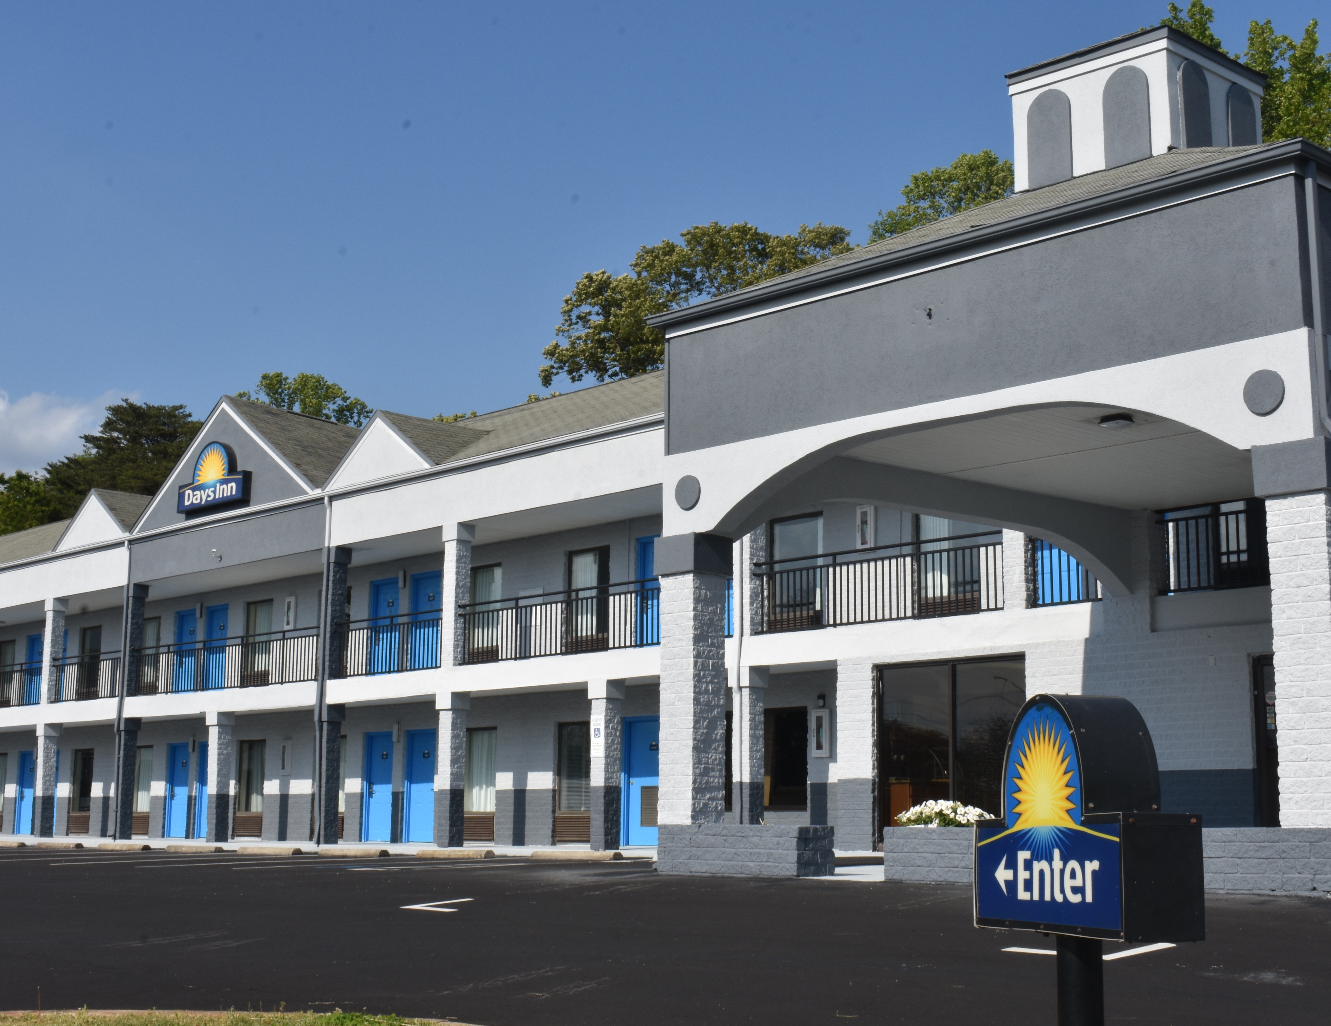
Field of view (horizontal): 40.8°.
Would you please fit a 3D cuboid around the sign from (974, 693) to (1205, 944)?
[{"bbox_3d":[1.253,0.911,5.425,0.240,0.711,1.039,3,-11,-12],"label":"sign"}]

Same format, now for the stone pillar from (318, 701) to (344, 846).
[{"bbox_3d":[-6.055,4.697,32.238,0.410,2.480,0.410,9,-13,-42],"label":"stone pillar"}]

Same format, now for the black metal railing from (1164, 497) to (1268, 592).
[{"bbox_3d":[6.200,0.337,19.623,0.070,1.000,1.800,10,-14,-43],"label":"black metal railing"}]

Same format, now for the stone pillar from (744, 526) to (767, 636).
[{"bbox_3d":[1.177,0.561,24.945,0.350,2.380,0.350,10,-14,-43],"label":"stone pillar"}]

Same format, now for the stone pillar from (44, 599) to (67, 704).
[{"bbox_3d":[-13.635,3.110,39.981,0.370,2.380,0.370,10,-14,-43],"label":"stone pillar"}]

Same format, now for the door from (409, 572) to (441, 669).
[{"bbox_3d":[-4.496,2.158,33.732,0.090,2.069,1.019,9,-13,-43],"label":"door"}]

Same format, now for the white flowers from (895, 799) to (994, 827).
[{"bbox_3d":[2.213,2.388,14.138,0.420,0.265,0.910,9,-13,-42],"label":"white flowers"}]

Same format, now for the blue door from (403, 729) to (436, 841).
[{"bbox_3d":[-4.533,5.086,33.184,0.120,2.050,1.040,9,-13,-42],"label":"blue door"}]

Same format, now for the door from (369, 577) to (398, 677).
[{"bbox_3d":[-5.301,2.287,33.640,0.100,2.020,0.920,10,-14,-43],"label":"door"}]

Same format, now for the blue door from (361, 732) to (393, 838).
[{"bbox_3d":[-5.437,5.216,34.180,0.090,2.069,1.019,9,-13,-43],"label":"blue door"}]

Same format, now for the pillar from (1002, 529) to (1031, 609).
[{"bbox_3d":[4.312,0.011,21.764,0.340,2.380,0.350,10,-14,-43],"label":"pillar"}]

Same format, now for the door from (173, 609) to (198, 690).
[{"bbox_3d":[-10.733,3.219,40.051,0.090,2.069,1.019,9,-13,-43],"label":"door"}]

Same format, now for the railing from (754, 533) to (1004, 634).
[{"bbox_3d":[2.681,0.943,23.195,0.070,1.000,4.120,10,-14,-43],"label":"railing"}]

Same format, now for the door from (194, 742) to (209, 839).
[{"bbox_3d":[-9.840,5.966,38.641,0.090,2.069,1.019,9,-13,-43],"label":"door"}]

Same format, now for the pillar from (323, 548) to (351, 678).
[{"bbox_3d":[-6.025,1.852,32.687,0.410,2.380,0.410,9,-13,-42],"label":"pillar"}]

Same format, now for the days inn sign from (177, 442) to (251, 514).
[{"bbox_3d":[-9.147,-0.769,36.382,0.227,1.324,2.508,9,-13,-43],"label":"days inn sign"}]

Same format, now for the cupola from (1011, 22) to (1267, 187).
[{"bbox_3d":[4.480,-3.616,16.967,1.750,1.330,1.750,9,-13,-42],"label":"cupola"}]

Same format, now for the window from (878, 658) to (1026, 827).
[{"bbox_3d":[3.500,2.903,22.015,0.120,2.280,2.320,10,-14,-43],"label":"window"}]

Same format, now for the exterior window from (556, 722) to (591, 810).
[{"bbox_3d":[-1.450,4.302,30.182,0.090,1.527,1.093,9,-13,-43],"label":"exterior window"}]

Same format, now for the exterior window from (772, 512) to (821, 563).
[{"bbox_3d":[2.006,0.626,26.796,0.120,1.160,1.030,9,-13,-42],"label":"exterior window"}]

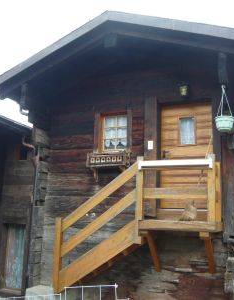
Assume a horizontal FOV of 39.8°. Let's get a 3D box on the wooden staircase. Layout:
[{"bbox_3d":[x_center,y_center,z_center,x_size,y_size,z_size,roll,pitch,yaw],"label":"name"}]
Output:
[{"bbox_3d":[0.315,1.247,5.286,2.730,2.220,0.840,-2,-7,24],"label":"wooden staircase"}]

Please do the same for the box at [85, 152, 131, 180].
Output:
[{"bbox_3d":[-0.162,0.307,5.922,0.800,0.530,0.250,-2,-7,24],"label":"box"}]

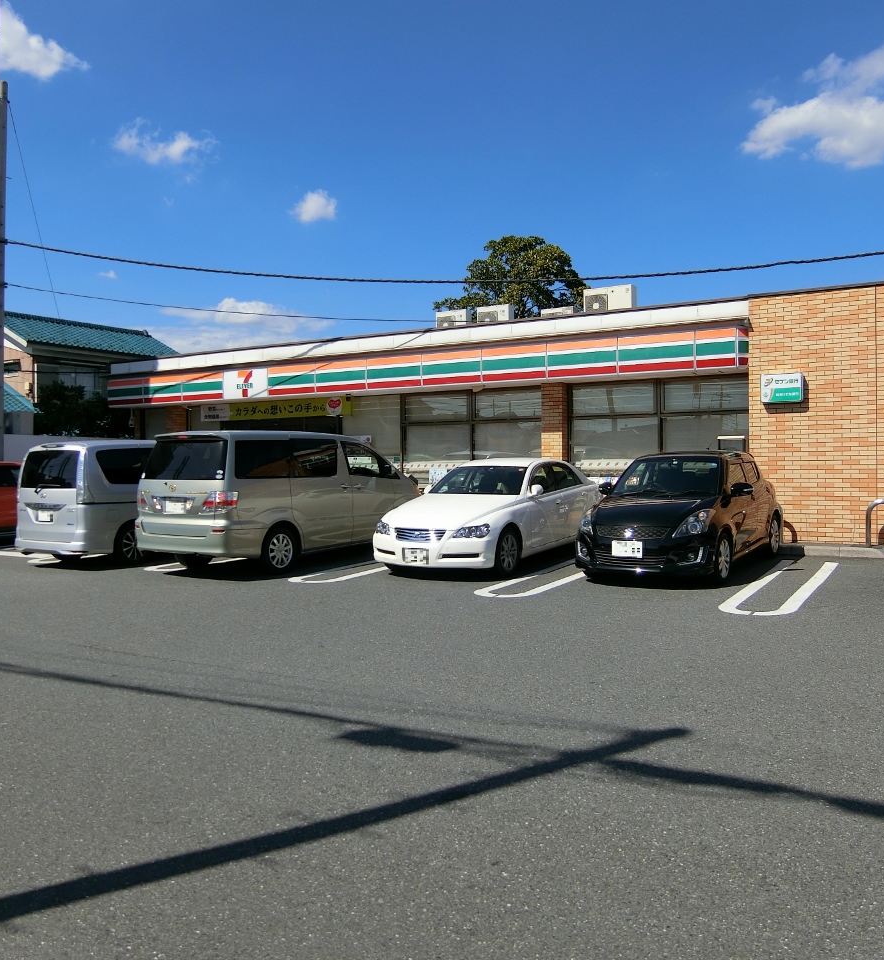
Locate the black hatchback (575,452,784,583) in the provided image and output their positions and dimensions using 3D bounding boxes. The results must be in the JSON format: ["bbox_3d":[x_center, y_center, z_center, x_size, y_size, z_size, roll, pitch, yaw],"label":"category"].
[{"bbox_3d":[3.109,0.379,11.384,1.725,1.510,3.850,0,3,34],"label":"black hatchback"}]

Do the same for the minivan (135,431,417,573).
[{"bbox_3d":[-2.205,0.236,13.287,1.835,1.930,4.840,0,2,29],"label":"minivan"}]

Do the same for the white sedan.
[{"bbox_3d":[0.818,0.424,12.729,1.805,1.440,4.730,0,2,29],"label":"white sedan"}]

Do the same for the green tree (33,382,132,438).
[{"bbox_3d":[-11.015,-1.093,27.500,3.300,4.000,3.300,-2,2,-22],"label":"green tree"}]

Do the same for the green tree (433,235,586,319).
[{"bbox_3d":[2.509,-4.379,32.500,5.800,9.500,5.800,-1,2,5],"label":"green tree"}]

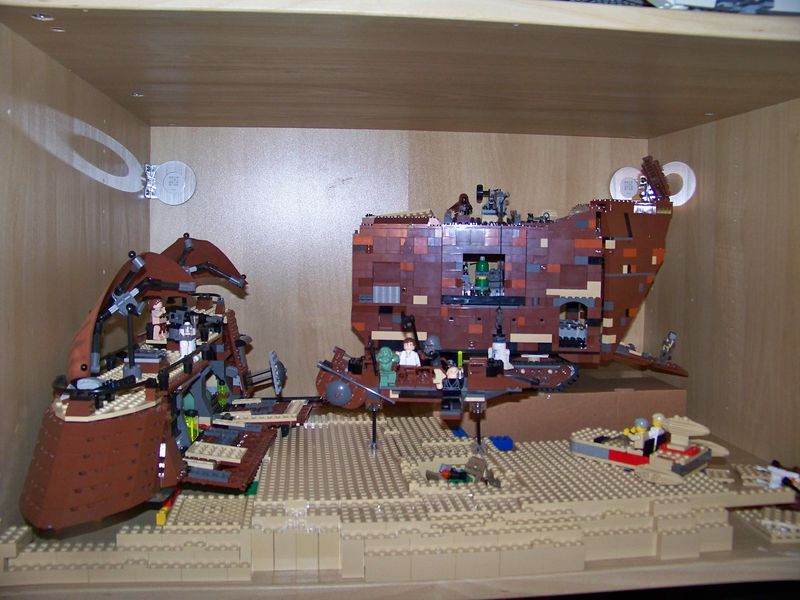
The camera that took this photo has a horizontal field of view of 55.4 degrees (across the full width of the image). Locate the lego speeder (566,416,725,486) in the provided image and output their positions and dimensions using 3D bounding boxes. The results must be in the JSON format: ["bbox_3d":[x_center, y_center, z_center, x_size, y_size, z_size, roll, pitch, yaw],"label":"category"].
[{"bbox_3d":[0.216,0.124,0.686,0.130,0.047,0.110,3,6,45],"label":"lego speeder"}]

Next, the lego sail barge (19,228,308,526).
[{"bbox_3d":[-0.191,0.048,0.690,0.185,0.210,0.360,0,4,-2],"label":"lego sail barge"}]

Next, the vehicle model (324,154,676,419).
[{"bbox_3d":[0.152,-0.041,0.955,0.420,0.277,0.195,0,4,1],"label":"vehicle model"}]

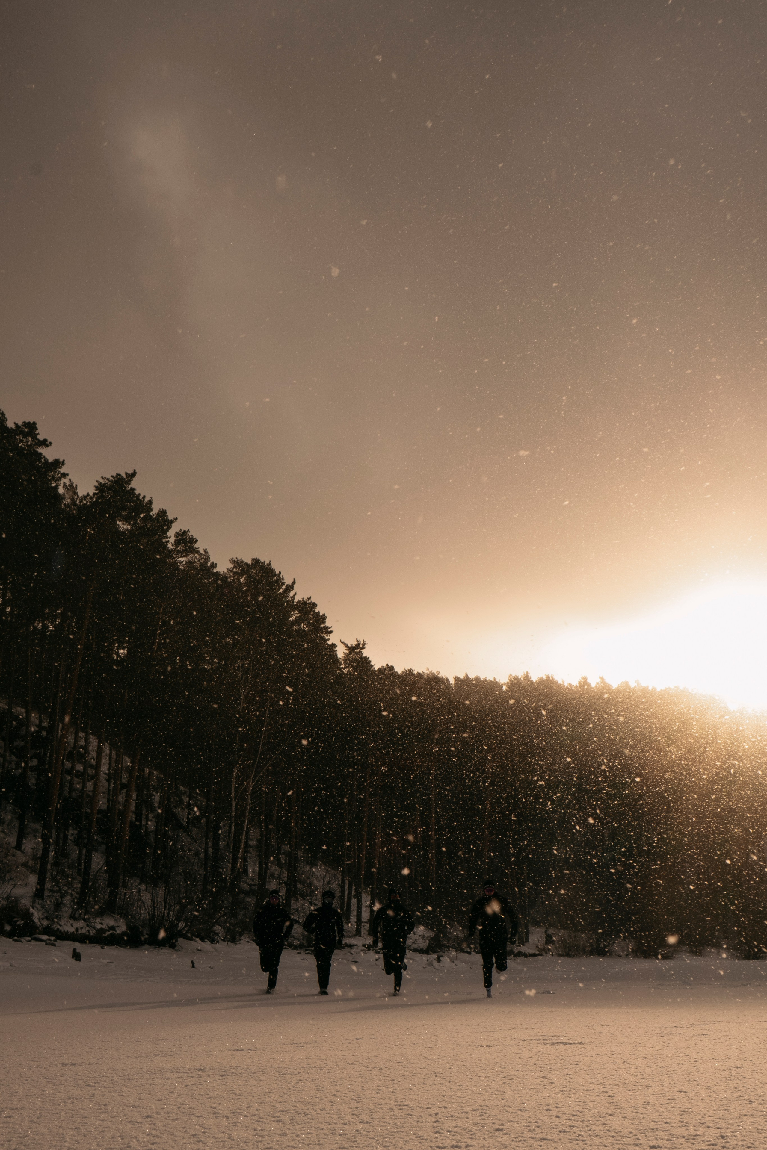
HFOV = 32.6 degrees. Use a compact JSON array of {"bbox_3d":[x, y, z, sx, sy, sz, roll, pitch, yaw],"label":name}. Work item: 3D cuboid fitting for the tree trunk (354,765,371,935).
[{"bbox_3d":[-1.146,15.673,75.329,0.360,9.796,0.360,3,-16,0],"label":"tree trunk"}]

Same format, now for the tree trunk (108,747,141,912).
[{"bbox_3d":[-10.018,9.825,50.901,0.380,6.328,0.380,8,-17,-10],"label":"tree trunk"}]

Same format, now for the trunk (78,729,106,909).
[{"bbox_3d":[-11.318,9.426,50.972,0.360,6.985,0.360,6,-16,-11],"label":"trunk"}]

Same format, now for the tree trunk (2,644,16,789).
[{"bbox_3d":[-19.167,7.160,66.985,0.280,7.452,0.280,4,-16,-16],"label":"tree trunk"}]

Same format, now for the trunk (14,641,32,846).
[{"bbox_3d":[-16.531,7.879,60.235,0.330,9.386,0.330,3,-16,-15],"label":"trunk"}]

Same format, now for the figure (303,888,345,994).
[{"bbox_3d":[-1.007,6.159,22.066,0.712,1.720,0.700,1,-16,-2],"label":"figure"}]

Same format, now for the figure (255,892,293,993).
[{"bbox_3d":[-1.915,6.349,22.774,0.703,1.730,0.750,2,-16,-4],"label":"figure"}]

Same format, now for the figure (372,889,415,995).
[{"bbox_3d":[0.163,6.032,21.639,0.713,1.730,0.750,0,-16,1],"label":"figure"}]

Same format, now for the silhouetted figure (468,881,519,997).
[{"bbox_3d":[1.685,5.567,20.127,0.773,1.770,0.750,-1,-16,5],"label":"silhouetted figure"}]

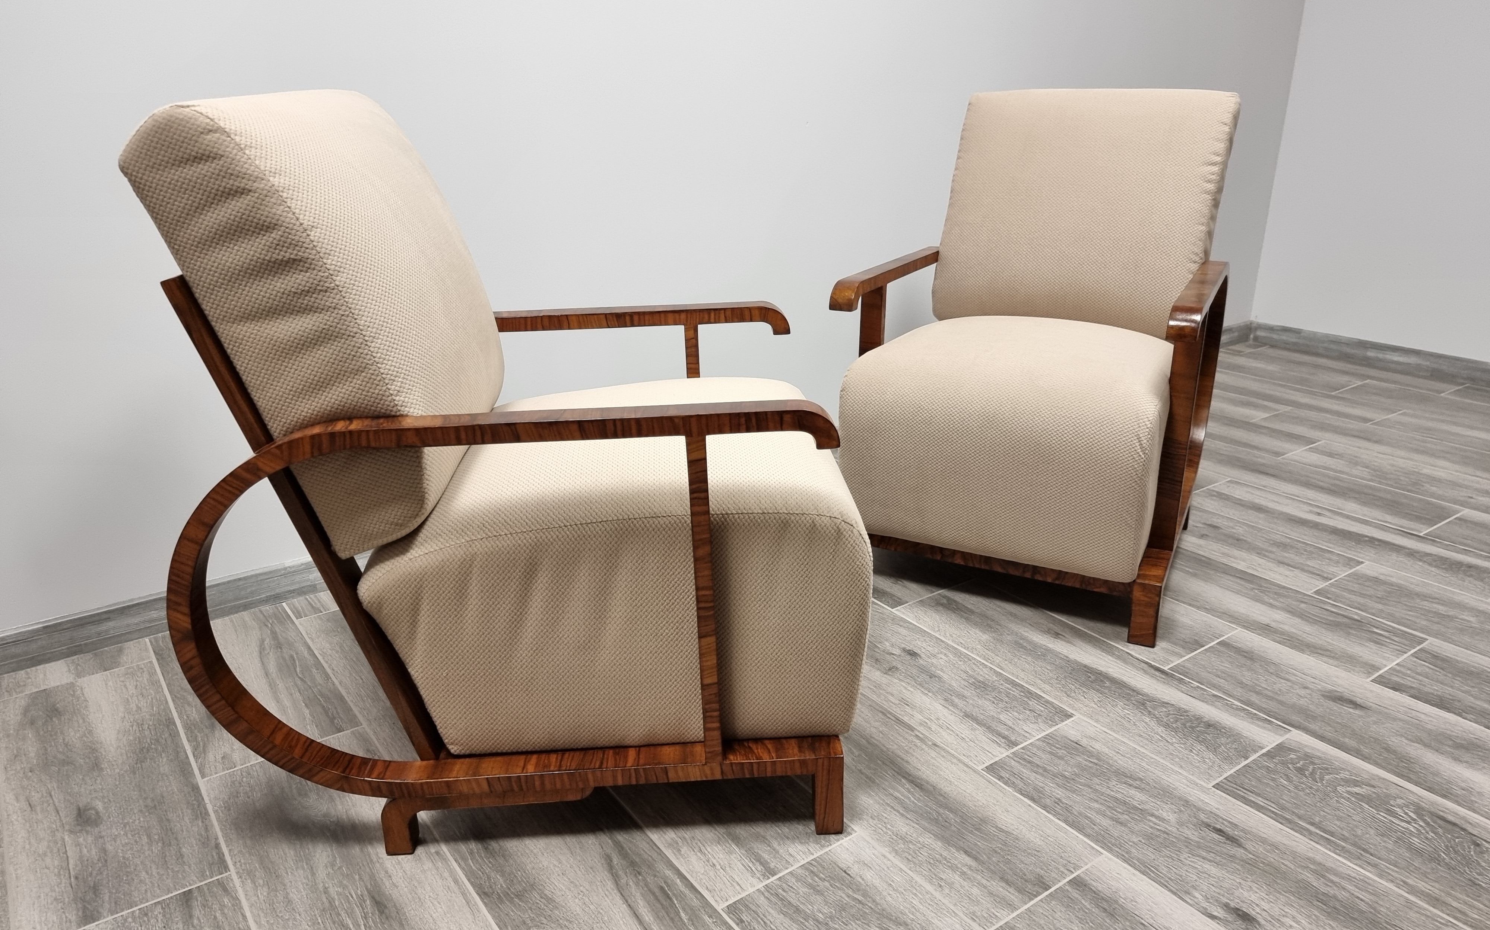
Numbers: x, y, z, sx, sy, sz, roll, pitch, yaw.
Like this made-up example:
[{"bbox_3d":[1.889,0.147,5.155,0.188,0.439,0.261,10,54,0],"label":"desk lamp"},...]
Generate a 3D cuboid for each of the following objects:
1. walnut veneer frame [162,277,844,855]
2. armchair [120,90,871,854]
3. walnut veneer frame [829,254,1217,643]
[{"bbox_3d":[-0.276,0.043,1.437,0.756,0.704,0.592,-2,20,-3],"label":"walnut veneer frame"},{"bbox_3d":[-0.255,-0.040,1.407,0.800,0.881,0.592,-2,20,-3],"label":"armchair"},{"bbox_3d":[0.586,-0.186,2.038,0.592,0.698,0.756,10,23,26],"label":"walnut veneer frame"}]

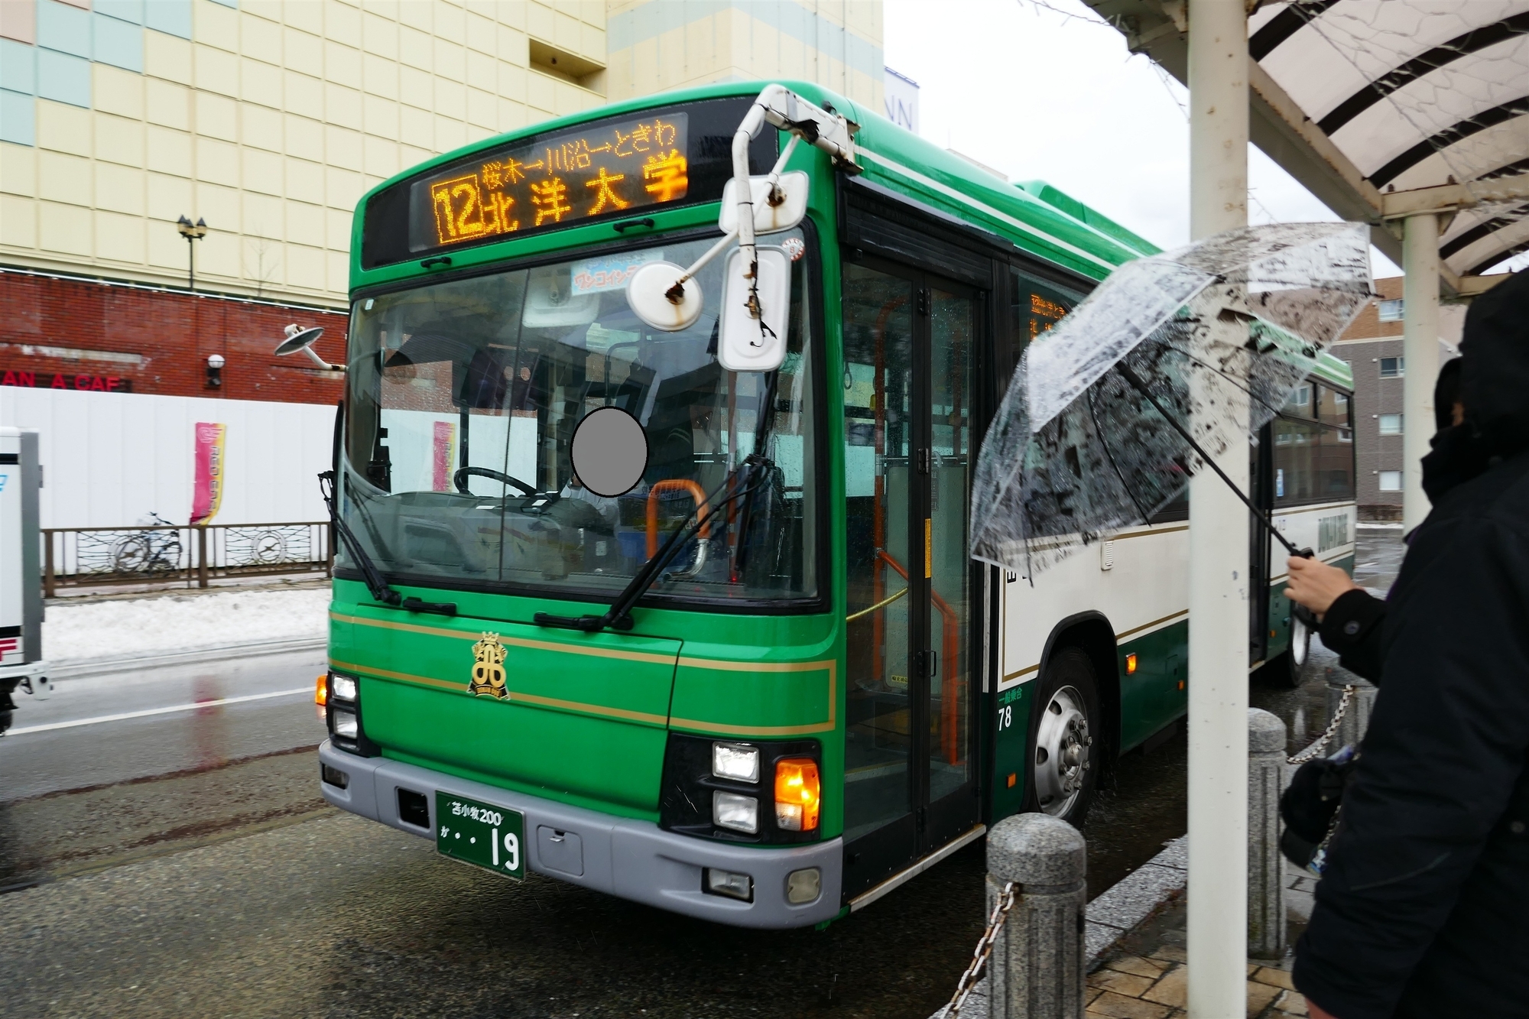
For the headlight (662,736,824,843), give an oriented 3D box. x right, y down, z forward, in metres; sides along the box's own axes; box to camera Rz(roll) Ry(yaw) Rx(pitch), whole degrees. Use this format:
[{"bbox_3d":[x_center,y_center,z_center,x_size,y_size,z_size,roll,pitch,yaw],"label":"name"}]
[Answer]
[{"bbox_3d":[-0.081,0.828,3.195,0.520,0.330,0.190,1,2,37],"label":"headlight"}]

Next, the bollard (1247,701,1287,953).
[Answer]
[{"bbox_3d":[1.519,0.980,3.300,0.208,0.730,0.208,1,2,41],"label":"bollard"}]

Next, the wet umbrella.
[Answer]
[{"bbox_3d":[0.890,-0.142,2.203,1.030,0.850,1.030,-33,-27,-1],"label":"wet umbrella"}]

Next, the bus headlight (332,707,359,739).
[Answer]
[{"bbox_3d":[-1.727,0.880,4.379,0.165,0.108,0.090,1,2,37],"label":"bus headlight"}]

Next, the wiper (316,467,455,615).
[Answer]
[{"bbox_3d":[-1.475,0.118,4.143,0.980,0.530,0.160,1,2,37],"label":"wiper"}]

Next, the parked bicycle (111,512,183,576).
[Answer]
[{"bbox_3d":[-10.015,0.561,17.200,1.700,1.030,0.580,0,2,26],"label":"parked bicycle"}]

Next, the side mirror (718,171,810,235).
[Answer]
[{"bbox_3d":[-0.002,-0.838,2.910,0.240,0.190,0.070,-1,-24,-13],"label":"side mirror"}]

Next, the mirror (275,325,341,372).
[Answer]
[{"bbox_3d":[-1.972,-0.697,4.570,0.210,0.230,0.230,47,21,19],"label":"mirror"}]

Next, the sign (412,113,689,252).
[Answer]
[{"bbox_3d":[-0.812,-1.124,3.755,1.420,0.270,0.090,1,2,37],"label":"sign"}]

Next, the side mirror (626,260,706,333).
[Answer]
[{"bbox_3d":[-0.270,-0.581,2.890,0.225,0.225,0.075,-1,-20,-29],"label":"side mirror"}]

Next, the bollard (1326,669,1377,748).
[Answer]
[{"bbox_3d":[2.418,0.949,4.360,0.208,0.730,0.208,1,2,41],"label":"bollard"}]

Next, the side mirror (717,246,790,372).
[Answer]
[{"bbox_3d":[-0.029,-0.543,2.870,0.185,0.335,0.060,3,-7,6],"label":"side mirror"}]

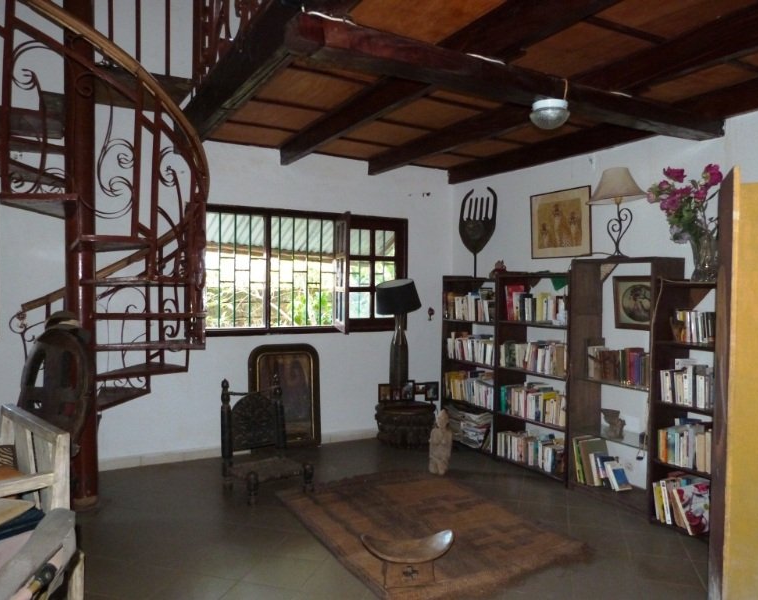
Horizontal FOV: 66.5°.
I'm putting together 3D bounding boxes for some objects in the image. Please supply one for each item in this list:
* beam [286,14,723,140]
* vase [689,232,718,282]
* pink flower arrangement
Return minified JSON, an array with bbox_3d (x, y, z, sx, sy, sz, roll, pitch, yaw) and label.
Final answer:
[{"bbox_3d":[0.840,-1.046,2.879,2.738,0.125,0.145,0,2,-29],"label":"beam"},{"bbox_3d":[1.923,-0.253,3.402,0.155,0.295,0.155,0,2,-29],"label":"vase"},{"bbox_3d":[1.837,-0.579,3.464,0.339,0.472,0.398,0,2,-29],"label":"pink flower arrangement"}]

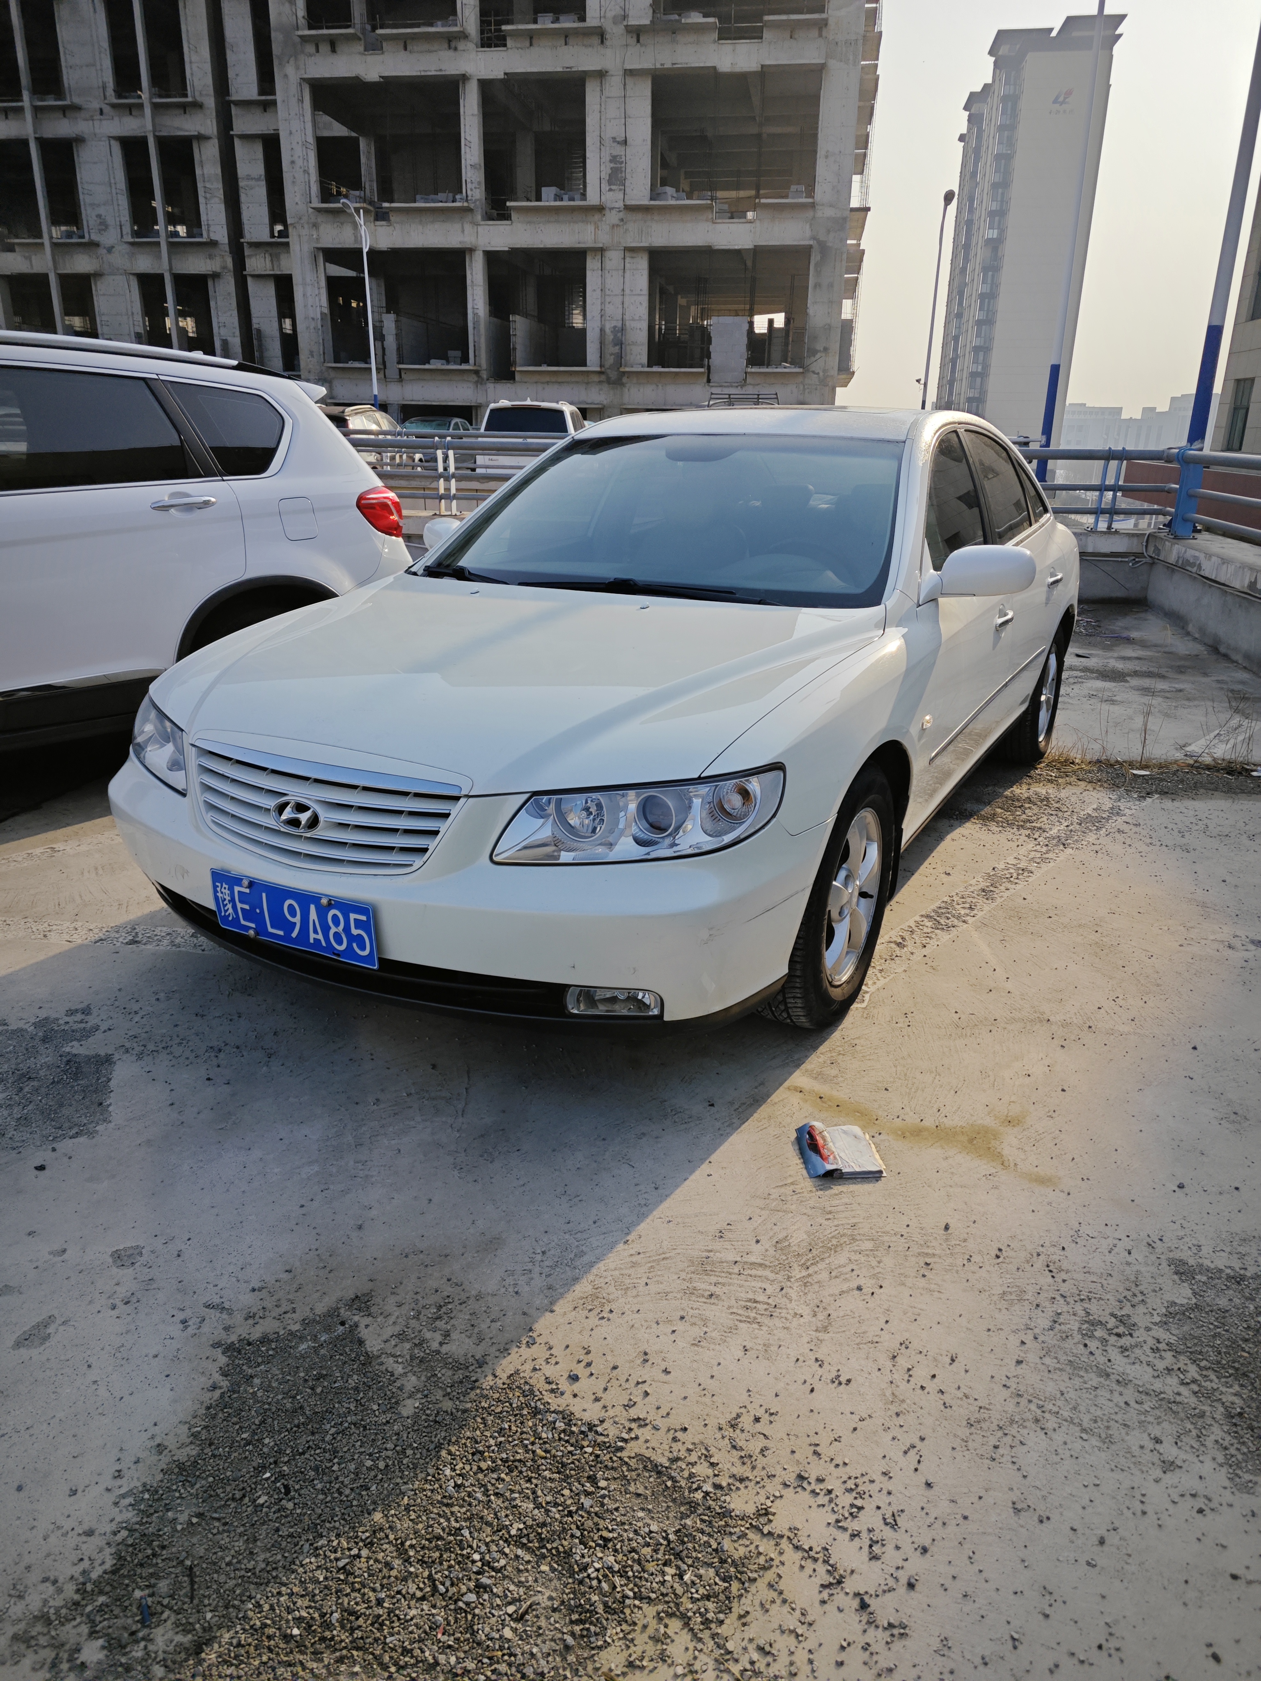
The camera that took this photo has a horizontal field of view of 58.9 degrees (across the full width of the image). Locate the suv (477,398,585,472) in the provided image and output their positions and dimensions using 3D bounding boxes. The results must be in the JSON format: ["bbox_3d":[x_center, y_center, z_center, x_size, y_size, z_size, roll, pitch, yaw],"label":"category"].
[{"bbox_3d":[-1.802,-7.779,22.505,1.800,1.770,4.600,2,20,2],"label":"suv"}]

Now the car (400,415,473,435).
[{"bbox_3d":[-5.503,-10.979,31.444,1.780,1.490,4.550,1,20,2],"label":"car"}]

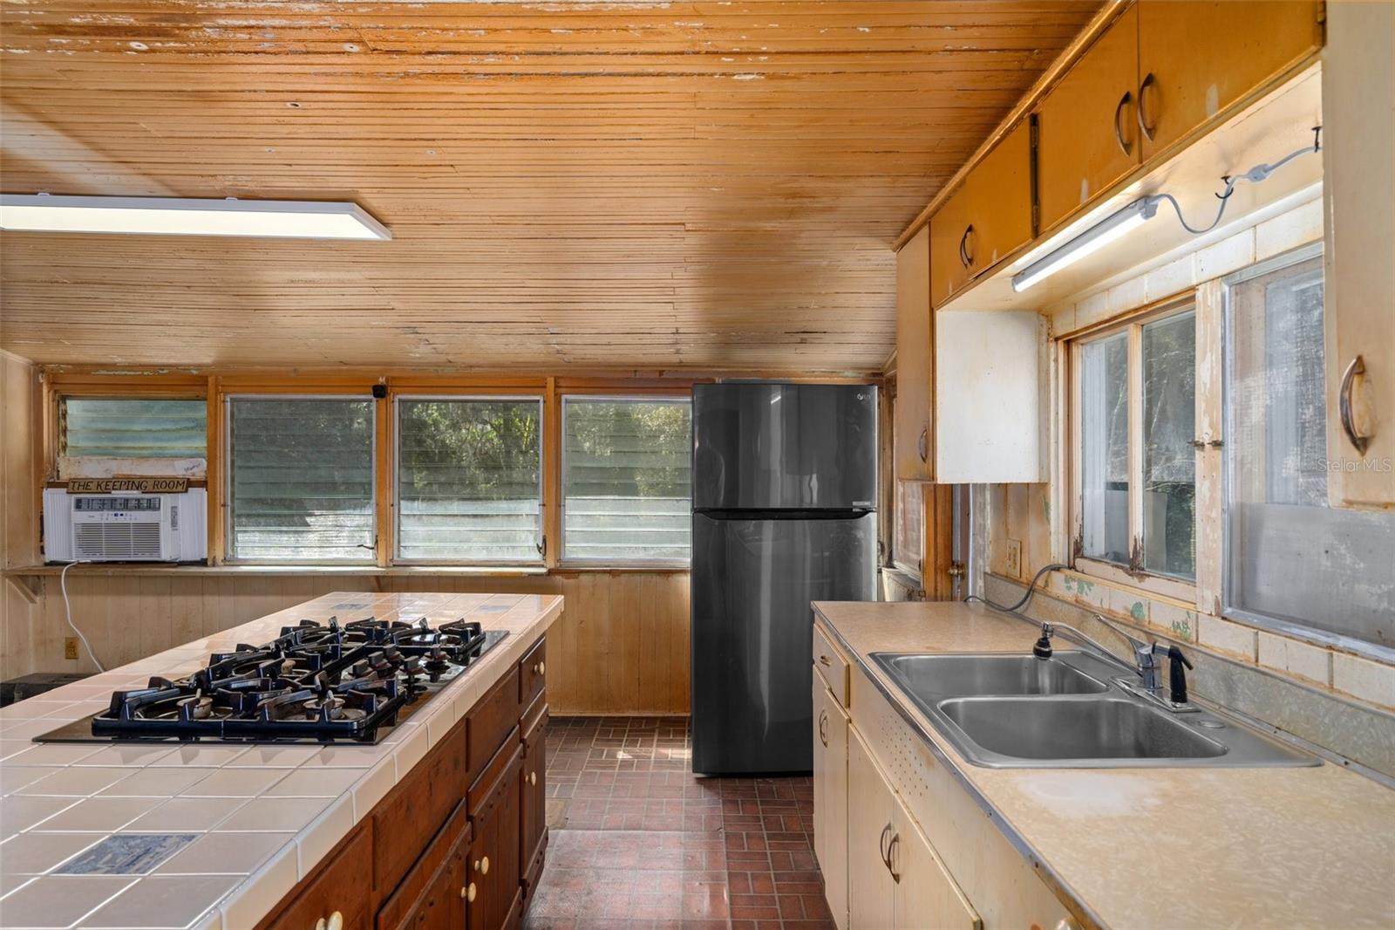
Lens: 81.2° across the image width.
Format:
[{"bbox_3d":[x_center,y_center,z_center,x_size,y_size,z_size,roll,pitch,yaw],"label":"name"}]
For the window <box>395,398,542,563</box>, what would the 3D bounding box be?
[{"bbox_3d":[-1.265,0.081,4.520,0.825,0.920,0.070,0,0,0],"label":"window"}]

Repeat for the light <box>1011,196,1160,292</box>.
[{"bbox_3d":[0.790,-0.446,1.700,0.034,0.037,0.595,0,0,0],"label":"light"}]

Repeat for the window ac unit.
[{"bbox_3d":[-3.150,0.332,4.500,0.880,0.390,0.380,0,0,0],"label":"window ac unit"}]

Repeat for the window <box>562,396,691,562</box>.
[{"bbox_3d":[-0.335,0.081,4.520,0.825,0.920,0.070,0,0,0],"label":"window"}]

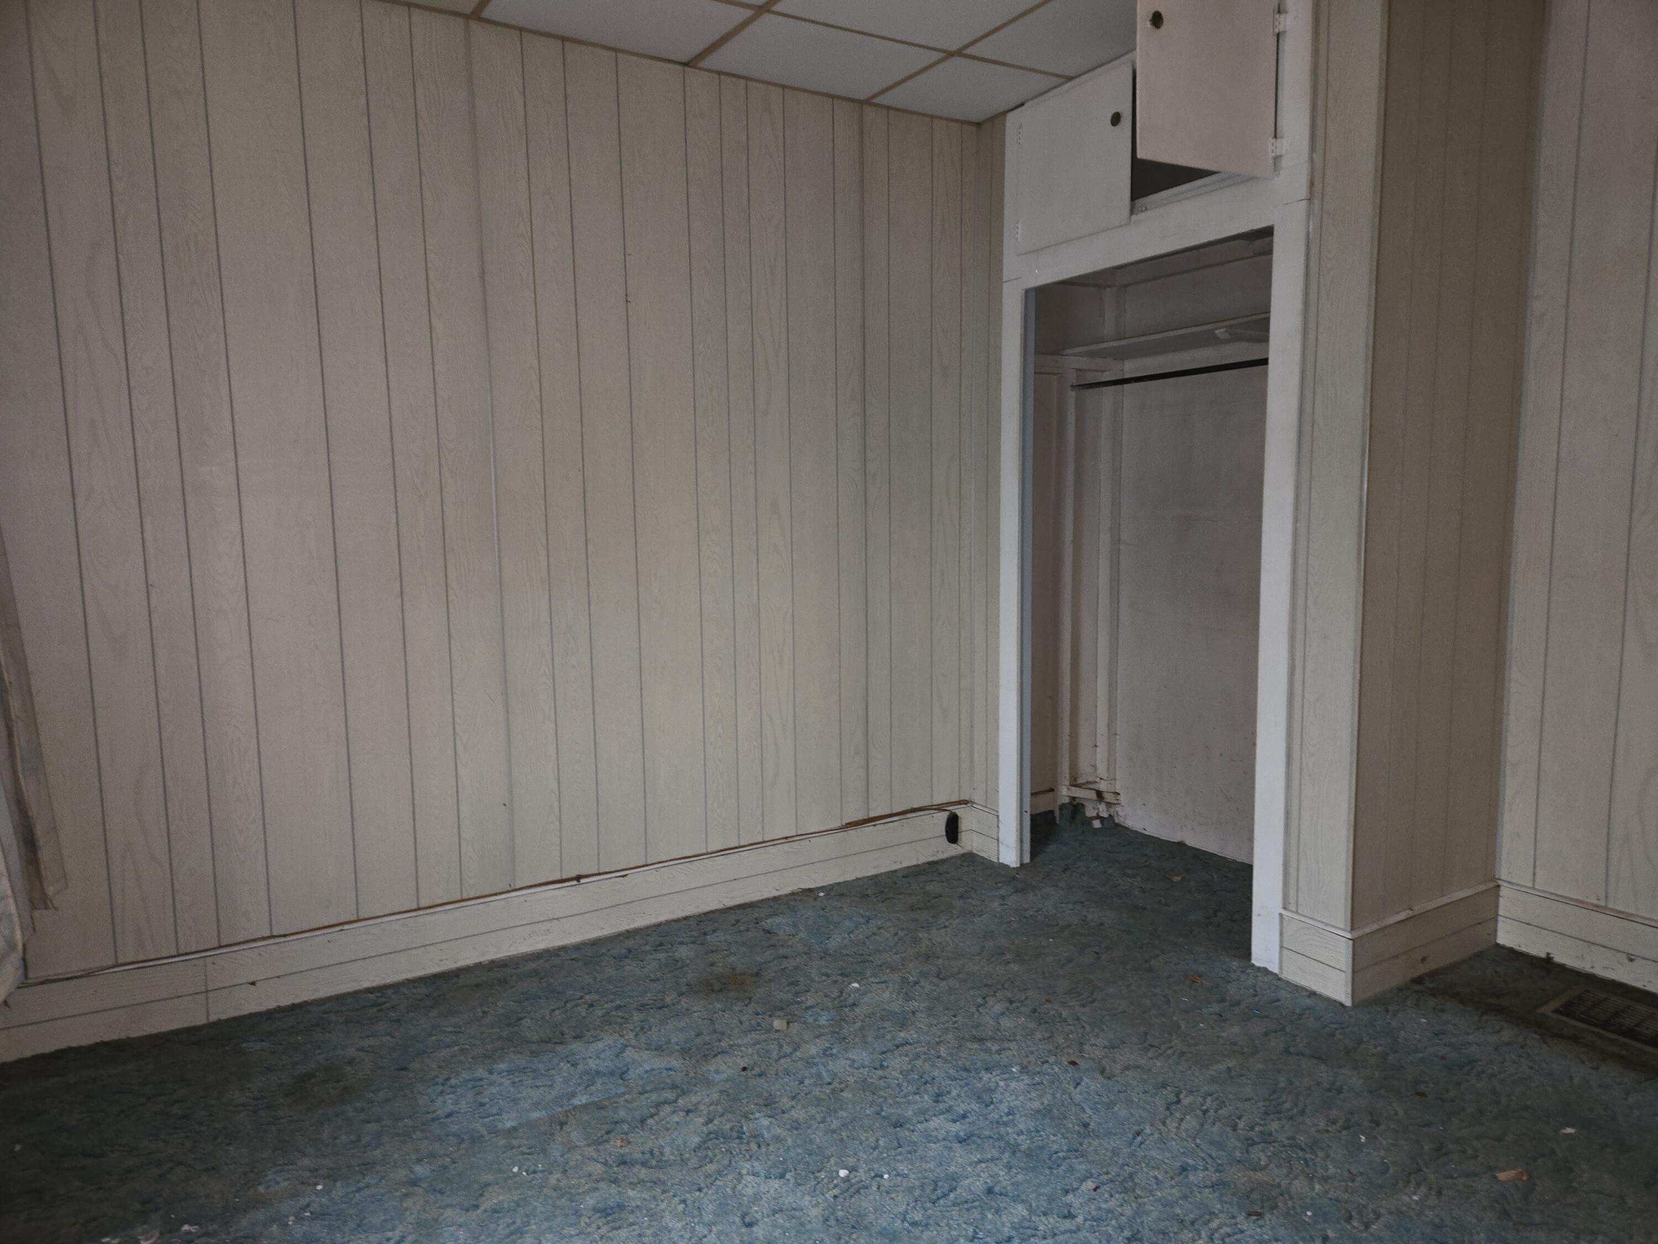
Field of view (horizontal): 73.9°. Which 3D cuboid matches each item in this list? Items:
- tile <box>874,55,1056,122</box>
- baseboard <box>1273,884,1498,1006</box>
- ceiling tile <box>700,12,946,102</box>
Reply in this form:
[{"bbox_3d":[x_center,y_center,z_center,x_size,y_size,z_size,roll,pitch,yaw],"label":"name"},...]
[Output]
[{"bbox_3d":[0.430,-1.654,3.420,0.436,0.020,0.418,-5,8,-30],"label":"tile"},{"bbox_3d":[1.544,0.843,3.011,0.661,0.181,0.207,-5,8,-30],"label":"baseboard"},{"bbox_3d":[-0.027,-1.615,3.151,0.593,0.020,0.418,-5,8,-30],"label":"ceiling tile"}]

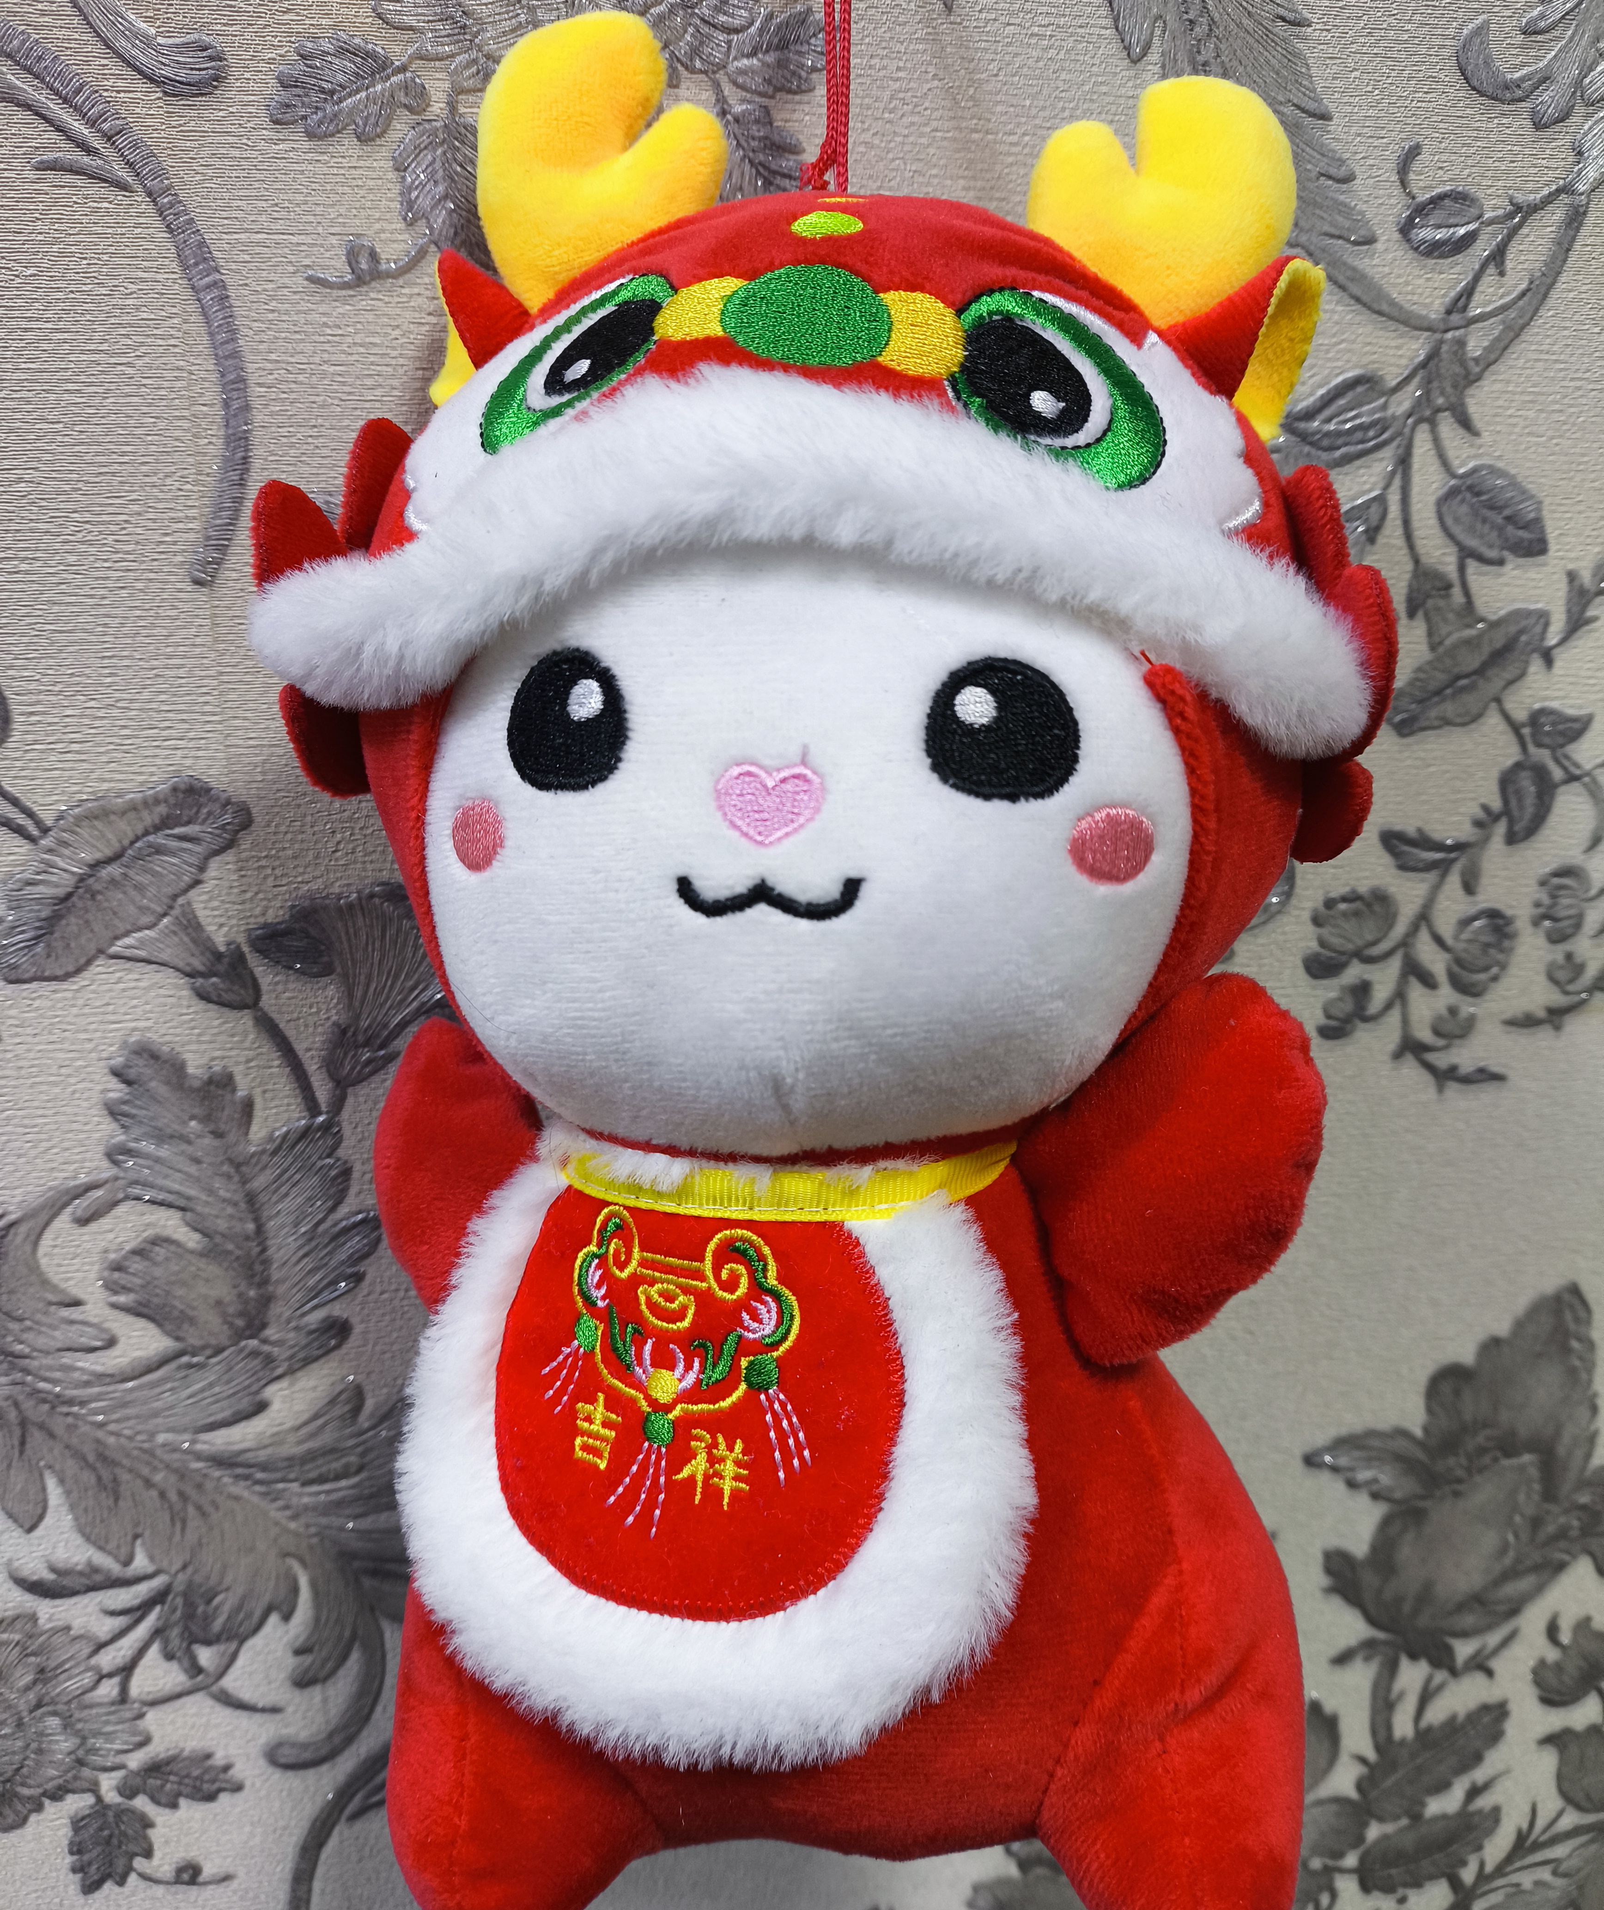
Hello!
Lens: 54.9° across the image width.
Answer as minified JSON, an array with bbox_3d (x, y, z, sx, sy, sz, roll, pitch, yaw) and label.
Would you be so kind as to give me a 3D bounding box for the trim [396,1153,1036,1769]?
[{"bbox_3d":[-0.028,0.095,0.312,0.138,0.125,0.045,4,2,17],"label":"trim"}]

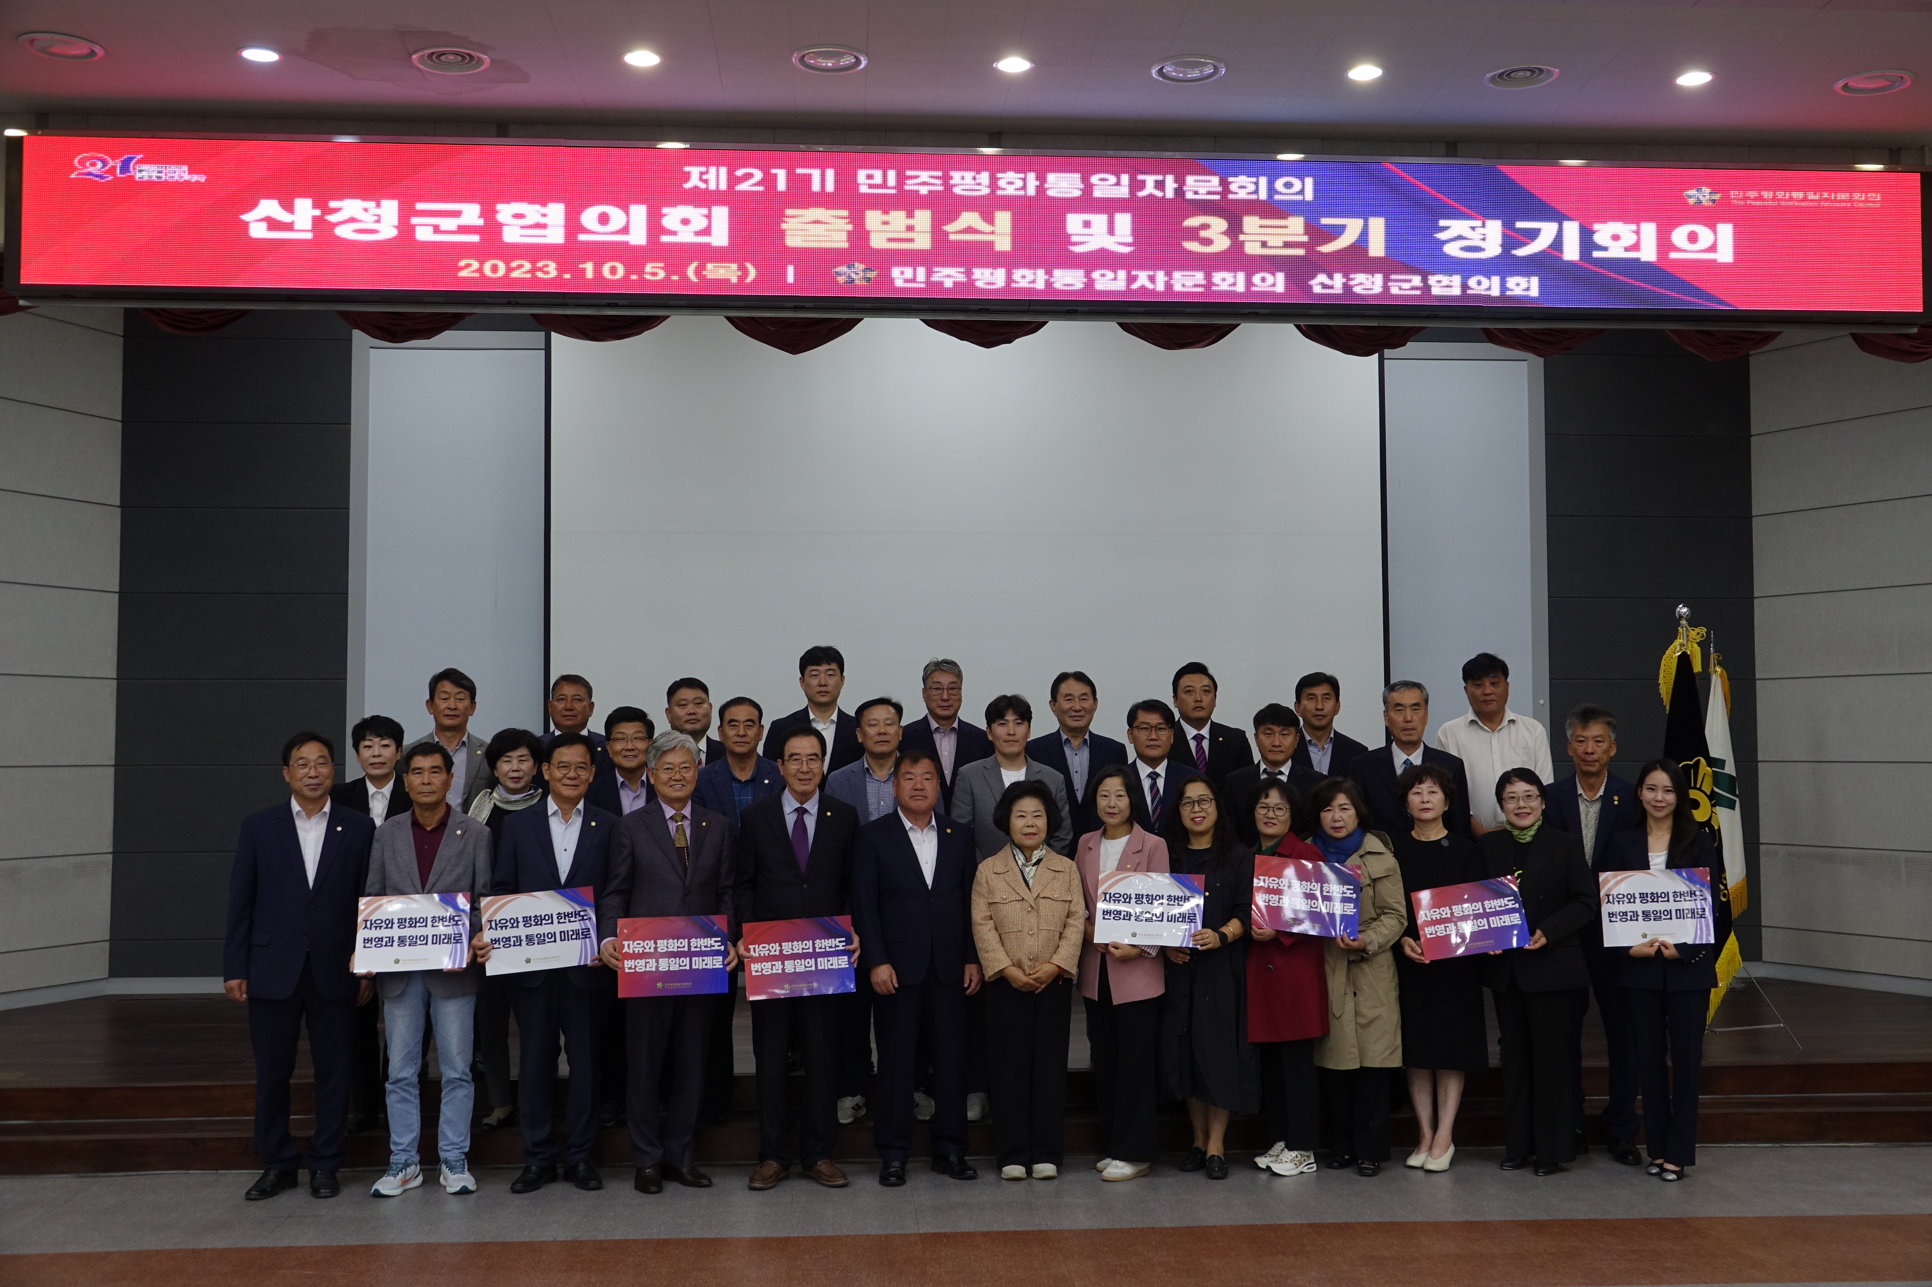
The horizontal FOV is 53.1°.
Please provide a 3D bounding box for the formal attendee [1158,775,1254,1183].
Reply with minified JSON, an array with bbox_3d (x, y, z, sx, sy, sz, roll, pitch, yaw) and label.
[{"bbox_3d":[0.955,1.297,7.614,0.430,1.561,0.360,-1,-3,15],"label":"formal attendee"}]

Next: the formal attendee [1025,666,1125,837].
[{"bbox_3d":[0.488,0.979,8.428,0.490,1.715,0.310,0,-3,0],"label":"formal attendee"}]

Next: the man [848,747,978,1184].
[{"bbox_3d":[-0.188,1.253,7.620,0.500,1.669,0.340,0,-3,-6],"label":"man"}]

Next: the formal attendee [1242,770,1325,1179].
[{"bbox_3d":[1.284,1.309,7.648,0.400,1.539,0.350,-2,-3,25],"label":"formal attendee"}]

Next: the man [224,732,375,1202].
[{"bbox_3d":[-2.515,1.201,7.310,0.560,1.726,0.340,1,-3,-12],"label":"man"}]

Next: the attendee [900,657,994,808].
[{"bbox_3d":[-0.082,0.958,8.440,0.520,1.782,0.330,0,-3,-2],"label":"attendee"}]

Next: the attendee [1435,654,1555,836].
[{"bbox_3d":[2.358,0.944,8.557,0.540,1.796,0.310,0,-3,5],"label":"attendee"}]

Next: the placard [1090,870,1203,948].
[{"bbox_3d":[0.707,1.022,7.420,0.420,0.297,0.025,2,-13,2],"label":"placard"}]

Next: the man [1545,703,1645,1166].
[{"bbox_3d":[2.590,1.175,7.958,0.510,1.852,0.330,-1,-3,10],"label":"man"}]

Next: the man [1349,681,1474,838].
[{"bbox_3d":[1.885,1.062,8.192,0.520,1.804,0.330,-1,-3,9],"label":"man"}]

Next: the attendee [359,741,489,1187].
[{"bbox_3d":[-2.073,1.230,7.444,0.500,1.701,0.380,0,-3,-11],"label":"attendee"}]

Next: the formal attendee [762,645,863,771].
[{"bbox_3d":[-0.667,0.923,8.372,0.510,1.823,0.310,0,-3,0],"label":"formal attendee"}]

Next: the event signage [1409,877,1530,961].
[{"bbox_3d":[1.982,1.082,7.580,0.415,0.294,0.030,-12,-19,10],"label":"event signage"}]

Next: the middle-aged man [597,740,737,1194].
[{"bbox_3d":[-1.135,1.202,7.360,0.530,1.728,0.400,0,-3,-10],"label":"middle-aged man"}]

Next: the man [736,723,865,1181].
[{"bbox_3d":[-0.658,1.202,7.550,0.490,1.765,0.380,0,-3,-5],"label":"man"}]

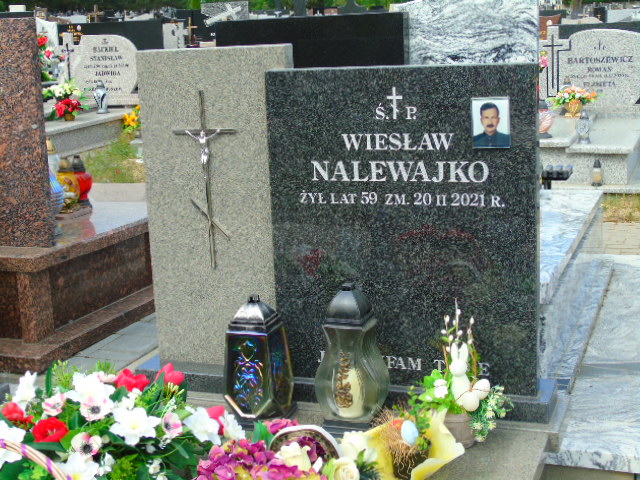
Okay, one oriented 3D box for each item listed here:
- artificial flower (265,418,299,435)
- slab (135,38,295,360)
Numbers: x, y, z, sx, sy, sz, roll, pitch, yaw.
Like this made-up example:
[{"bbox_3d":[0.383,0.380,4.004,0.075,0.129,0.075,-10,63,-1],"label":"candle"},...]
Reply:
[{"bbox_3d":[-0.079,0.389,2.060,0.066,0.046,0.060,2,12,20],"label":"artificial flower"},{"bbox_3d":[-0.254,-0.075,2.618,0.415,0.838,0.048,2,11,20],"label":"slab"}]

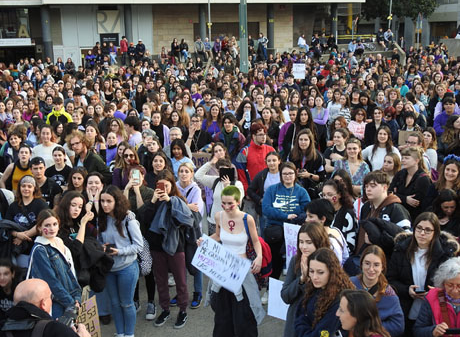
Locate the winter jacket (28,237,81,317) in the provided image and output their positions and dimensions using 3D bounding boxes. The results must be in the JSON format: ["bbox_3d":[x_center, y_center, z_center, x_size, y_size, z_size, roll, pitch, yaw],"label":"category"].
[{"bbox_3d":[-1.415,0.869,5.074,0.330,0.630,0.420,11,19,38],"label":"winter jacket"}]

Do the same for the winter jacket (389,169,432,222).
[{"bbox_3d":[2.104,0.316,7.300,0.470,0.630,0.340,8,16,32],"label":"winter jacket"}]

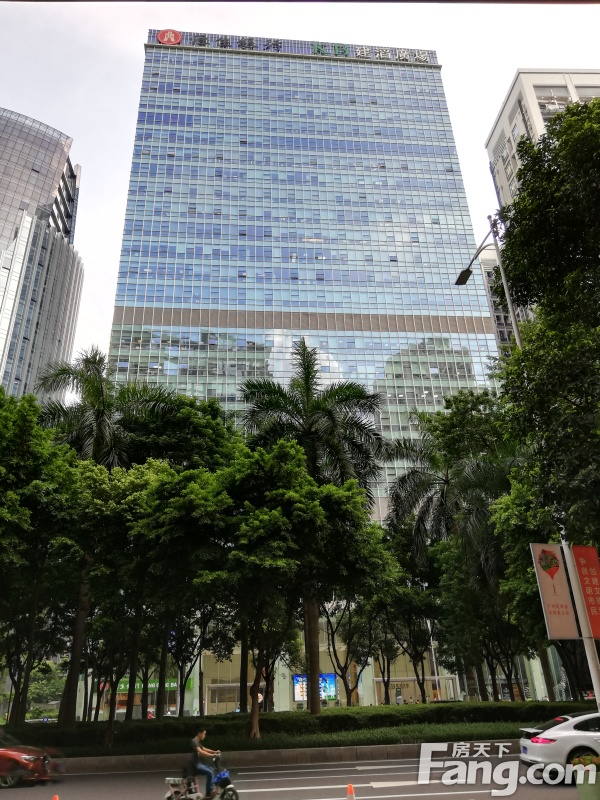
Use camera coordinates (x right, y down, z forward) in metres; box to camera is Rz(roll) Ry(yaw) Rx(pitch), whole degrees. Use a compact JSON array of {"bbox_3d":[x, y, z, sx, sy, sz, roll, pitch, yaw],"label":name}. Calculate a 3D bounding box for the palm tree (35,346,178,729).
[{"bbox_3d":[-9.119,5.201,26.417,6.900,17.500,6.700,-2,-25,0],"label":"palm tree"}]

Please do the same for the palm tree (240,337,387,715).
[{"bbox_3d":[0.679,4.967,27.465,7.000,18.170,6.800,-2,-25,0],"label":"palm tree"}]

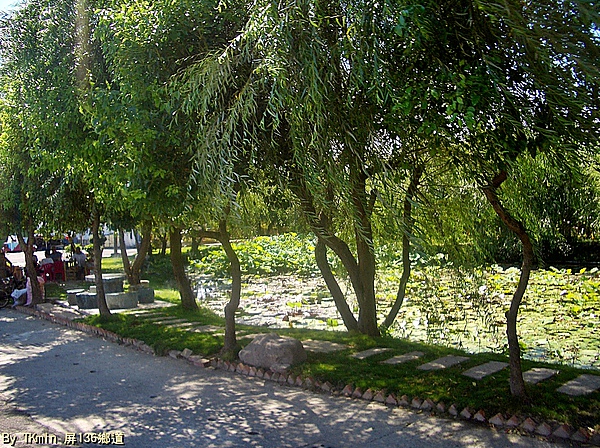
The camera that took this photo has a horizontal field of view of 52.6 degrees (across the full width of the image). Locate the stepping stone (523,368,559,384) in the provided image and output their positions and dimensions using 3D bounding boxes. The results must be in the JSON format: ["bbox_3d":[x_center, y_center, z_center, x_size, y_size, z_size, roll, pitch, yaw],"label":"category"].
[{"bbox_3d":[2.542,1.672,6.605,0.273,0.050,0.644,-1,-2,41],"label":"stepping stone"}]

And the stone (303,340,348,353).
[{"bbox_3d":[0.348,1.713,8.444,0.376,0.050,0.644,-1,-2,40],"label":"stone"}]

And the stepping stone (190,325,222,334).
[{"bbox_3d":[-1.542,1.748,10.002,0.338,0.050,0.644,-1,-2,44],"label":"stepping stone"}]

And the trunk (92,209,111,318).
[{"bbox_3d":[-4.057,0.807,12.400,0.370,2.210,0.300,0,-1,0],"label":"trunk"}]

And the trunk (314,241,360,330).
[{"bbox_3d":[0.596,0.987,9.900,0.720,1.530,0.400,0,-1,0],"label":"trunk"}]

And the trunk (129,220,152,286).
[{"bbox_3d":[-4.364,0.821,16.600,0.660,1.890,0.420,0,-1,0],"label":"trunk"}]

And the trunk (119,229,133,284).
[{"bbox_3d":[-4.775,0.889,16.600,0.380,1.480,0.300,0,-1,0],"label":"trunk"}]

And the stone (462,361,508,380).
[{"bbox_3d":[2.117,1.679,6.906,0.291,0.050,0.699,-1,-2,39],"label":"stone"}]

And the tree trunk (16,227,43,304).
[{"bbox_3d":[-6.149,0.989,13.792,0.500,1.710,0.400,0,-1,0],"label":"tree trunk"}]

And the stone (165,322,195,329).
[{"bbox_3d":[-2.102,1.847,10.851,0.290,0.070,0.830,-1,-2,41],"label":"stone"}]

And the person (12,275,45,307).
[{"bbox_3d":[-6.534,1.612,14.600,0.650,0.800,0.600,1,-2,-34],"label":"person"}]

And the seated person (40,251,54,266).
[{"bbox_3d":[-9.073,1.509,21.800,0.500,1.150,0.700,0,-1,-3],"label":"seated person"}]

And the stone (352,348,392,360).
[{"bbox_3d":[0.946,1.788,8.223,0.290,0.070,0.820,-1,-2,36],"label":"stone"}]

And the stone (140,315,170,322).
[{"bbox_3d":[-2.647,1.778,11.350,0.644,0.050,0.301,1,-2,-39],"label":"stone"}]

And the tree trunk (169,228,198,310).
[{"bbox_3d":[-2.432,0.921,12.556,0.520,1.760,0.420,0,-1,0],"label":"tree trunk"}]

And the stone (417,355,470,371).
[{"bbox_3d":[1.794,1.774,7.590,0.290,0.070,0.920,-1,-2,38],"label":"stone"}]

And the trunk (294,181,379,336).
[{"bbox_3d":[0.596,0.563,9.900,1.370,2.510,0.700,0,-1,0],"label":"trunk"}]

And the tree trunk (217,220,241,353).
[{"bbox_3d":[-0.941,0.823,7.985,0.300,1.750,0.260,0,-1,0],"label":"tree trunk"}]

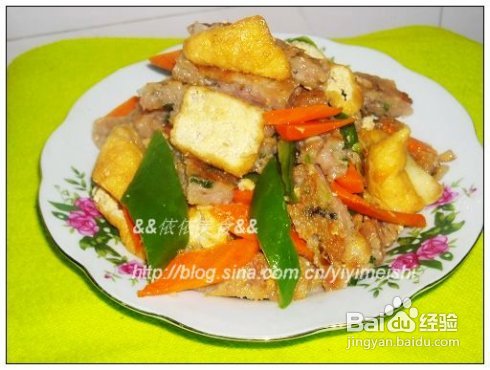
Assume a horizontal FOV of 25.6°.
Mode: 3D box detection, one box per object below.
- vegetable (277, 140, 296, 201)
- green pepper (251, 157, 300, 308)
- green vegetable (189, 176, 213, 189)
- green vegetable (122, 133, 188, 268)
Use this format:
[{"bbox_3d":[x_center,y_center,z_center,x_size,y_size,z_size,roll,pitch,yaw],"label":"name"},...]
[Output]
[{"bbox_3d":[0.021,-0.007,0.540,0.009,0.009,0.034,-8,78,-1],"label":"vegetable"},{"bbox_3d":[0.014,0.021,0.497,0.021,0.012,0.073,-1,69,-6],"label":"green pepper"},{"bbox_3d":[-0.022,-0.001,0.537,0.013,0.004,0.004,18,18,-2],"label":"green vegetable"},{"bbox_3d":[-0.040,0.007,0.507,0.031,0.008,0.069,-2,67,9],"label":"green vegetable"}]

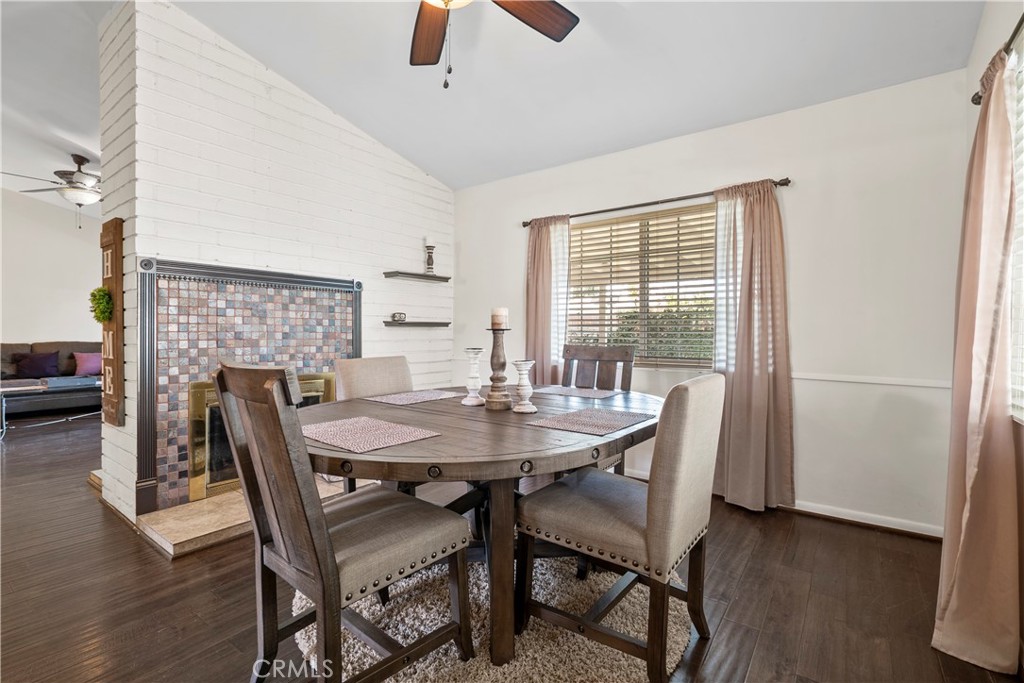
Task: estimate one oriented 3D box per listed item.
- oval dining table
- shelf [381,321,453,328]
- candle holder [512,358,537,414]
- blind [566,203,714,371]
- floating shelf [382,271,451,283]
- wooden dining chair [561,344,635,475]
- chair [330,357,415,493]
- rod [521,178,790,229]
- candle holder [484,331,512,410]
[{"bbox_3d":[-0.075,0.648,1.863,1.225,0.765,1.720,1,1,36],"label":"oval dining table"},{"bbox_3d":[-0.806,-0.146,3.942,0.175,0.047,0.600,1,1,36],"label":"shelf"},{"bbox_3d":[0.048,0.173,1.761,0.097,0.197,0.097,1,1,0],"label":"candle holder"},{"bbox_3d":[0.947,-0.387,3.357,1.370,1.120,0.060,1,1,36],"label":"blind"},{"bbox_3d":[-0.802,-0.548,3.936,0.175,0.047,0.600,1,1,36],"label":"floating shelf"},{"bbox_3d":[0.347,0.533,2.538,0.470,1.000,0.610,1,1,36],"label":"wooden dining chair"},{"bbox_3d":[-0.511,0.561,2.237,0.600,0.935,0.500,1,1,36],"label":"chair"},{"bbox_3d":[0.882,-0.981,3.308,1.965,0.050,0.090,1,1,36],"label":"rod"},{"bbox_3d":[-0.051,0.111,1.826,0.113,0.316,0.113,1,1,0],"label":"candle holder"}]

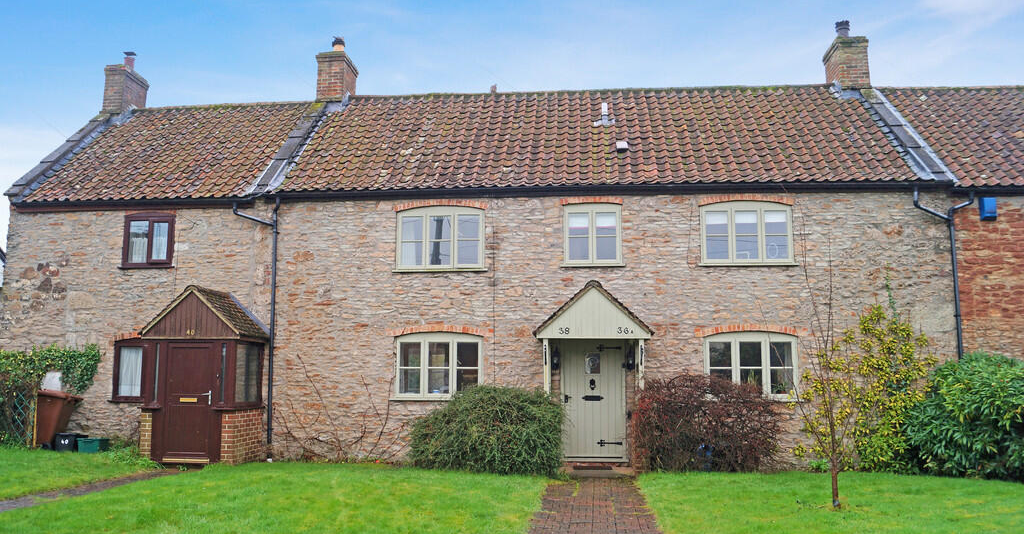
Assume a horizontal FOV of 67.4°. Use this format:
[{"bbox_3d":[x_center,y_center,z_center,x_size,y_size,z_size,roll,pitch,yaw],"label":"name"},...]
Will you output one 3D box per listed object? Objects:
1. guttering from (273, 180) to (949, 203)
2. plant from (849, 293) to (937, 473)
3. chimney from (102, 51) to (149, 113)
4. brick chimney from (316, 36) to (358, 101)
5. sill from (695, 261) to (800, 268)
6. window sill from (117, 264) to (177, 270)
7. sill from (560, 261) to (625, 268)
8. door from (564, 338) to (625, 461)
[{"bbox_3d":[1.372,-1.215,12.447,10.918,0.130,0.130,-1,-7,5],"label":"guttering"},{"bbox_3d":[5.670,1.783,11.437,1.140,2.452,0.620,-1,-7,5],"label":"plant"},{"bbox_3d":[-8.413,-3.954,16.714,0.489,1.507,0.930,-1,-7,5],"label":"chimney"},{"bbox_3d":[-3.951,-4.398,17.328,0.641,1.692,1.020,-1,-7,3],"label":"brick chimney"},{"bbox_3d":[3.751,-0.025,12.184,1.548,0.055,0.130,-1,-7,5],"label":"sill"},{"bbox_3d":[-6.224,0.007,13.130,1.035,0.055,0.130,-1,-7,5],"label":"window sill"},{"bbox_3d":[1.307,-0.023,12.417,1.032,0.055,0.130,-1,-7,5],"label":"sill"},{"bbox_3d":[1.361,2.153,12.661,1.000,2.004,0.080,-1,-7,3],"label":"door"}]

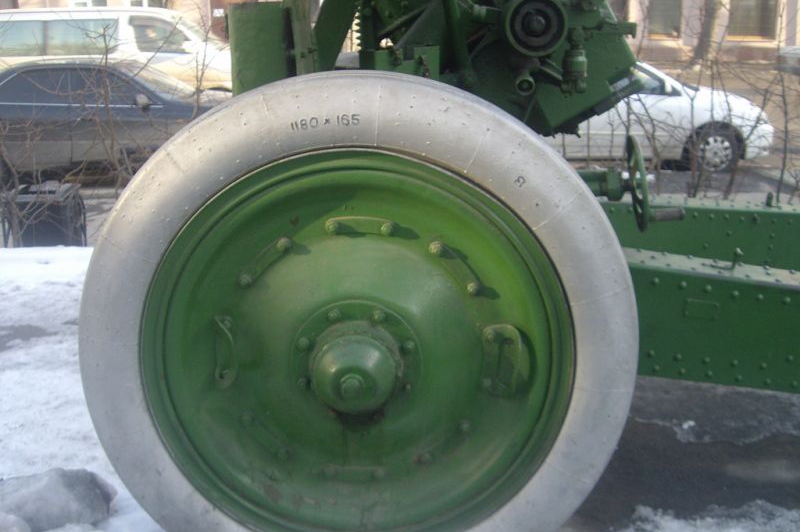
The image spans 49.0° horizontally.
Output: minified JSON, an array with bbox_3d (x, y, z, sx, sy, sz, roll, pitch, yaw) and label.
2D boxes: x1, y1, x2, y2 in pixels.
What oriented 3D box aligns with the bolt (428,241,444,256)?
[{"bbox_3d":[0.074,-0.036,1.801,0.029,0.029,0.026,0,15,1],"label":"bolt"}]

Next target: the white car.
[{"bbox_3d":[2.205,-1.898,10.504,4.400,1.450,1.700,1,15,3],"label":"white car"}]

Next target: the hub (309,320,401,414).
[{"bbox_3d":[-0.091,0.217,1.761,0.187,0.187,0.127,0,15,1],"label":"hub"}]

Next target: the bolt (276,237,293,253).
[{"bbox_3d":[-0.238,-0.044,1.803,0.029,0.029,0.026,0,15,1],"label":"bolt"}]

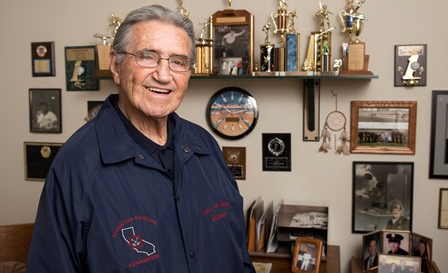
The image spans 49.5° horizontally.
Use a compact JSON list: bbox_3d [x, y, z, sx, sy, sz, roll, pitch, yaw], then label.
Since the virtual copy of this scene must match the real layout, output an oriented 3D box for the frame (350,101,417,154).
[{"bbox_3d":[0.810,-0.043,2.470,0.316,0.265,0.025,0,5,10],"label":"frame"}]

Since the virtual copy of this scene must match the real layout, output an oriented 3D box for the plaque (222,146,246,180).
[{"bbox_3d":[0.058,0.145,2.613,0.124,0.175,0.018,0,5,10],"label":"plaque"}]

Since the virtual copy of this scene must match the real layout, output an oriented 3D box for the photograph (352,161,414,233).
[{"bbox_3d":[0.818,0.316,2.501,0.298,0.372,0.020,0,5,10],"label":"photograph"}]

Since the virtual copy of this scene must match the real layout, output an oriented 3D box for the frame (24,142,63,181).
[{"bbox_3d":[-1.017,0.149,2.798,0.268,0.221,0.020,0,5,10],"label":"frame"}]

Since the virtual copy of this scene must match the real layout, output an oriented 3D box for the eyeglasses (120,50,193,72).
[{"bbox_3d":[-0.148,-0.166,1.058,0.132,0.041,0.135,5,8,-25],"label":"eyeglasses"}]

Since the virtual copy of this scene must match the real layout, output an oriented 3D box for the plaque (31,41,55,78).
[{"bbox_3d":[-1.017,-0.433,2.742,0.129,0.189,0.024,0,5,10],"label":"plaque"}]

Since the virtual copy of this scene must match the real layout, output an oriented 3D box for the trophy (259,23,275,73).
[{"bbox_3d":[0.213,-0.437,2.420,0.075,0.243,0.065,0,5,10],"label":"trophy"}]

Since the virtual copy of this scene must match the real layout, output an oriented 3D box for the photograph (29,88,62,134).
[{"bbox_3d":[-1.010,-0.144,2.768,0.197,0.249,0.018,0,5,10],"label":"photograph"}]

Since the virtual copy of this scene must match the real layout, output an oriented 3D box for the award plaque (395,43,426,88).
[{"bbox_3d":[0.929,-0.351,2.418,0.151,0.203,0.020,0,5,10],"label":"award plaque"}]

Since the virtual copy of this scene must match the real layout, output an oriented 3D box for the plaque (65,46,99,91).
[{"bbox_3d":[-0.788,-0.377,2.709,0.188,0.248,0.020,0,5,10],"label":"plaque"}]

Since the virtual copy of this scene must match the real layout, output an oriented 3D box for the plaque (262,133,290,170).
[{"bbox_3d":[0.282,0.085,2.569,0.149,0.201,0.018,0,5,10],"label":"plaque"}]

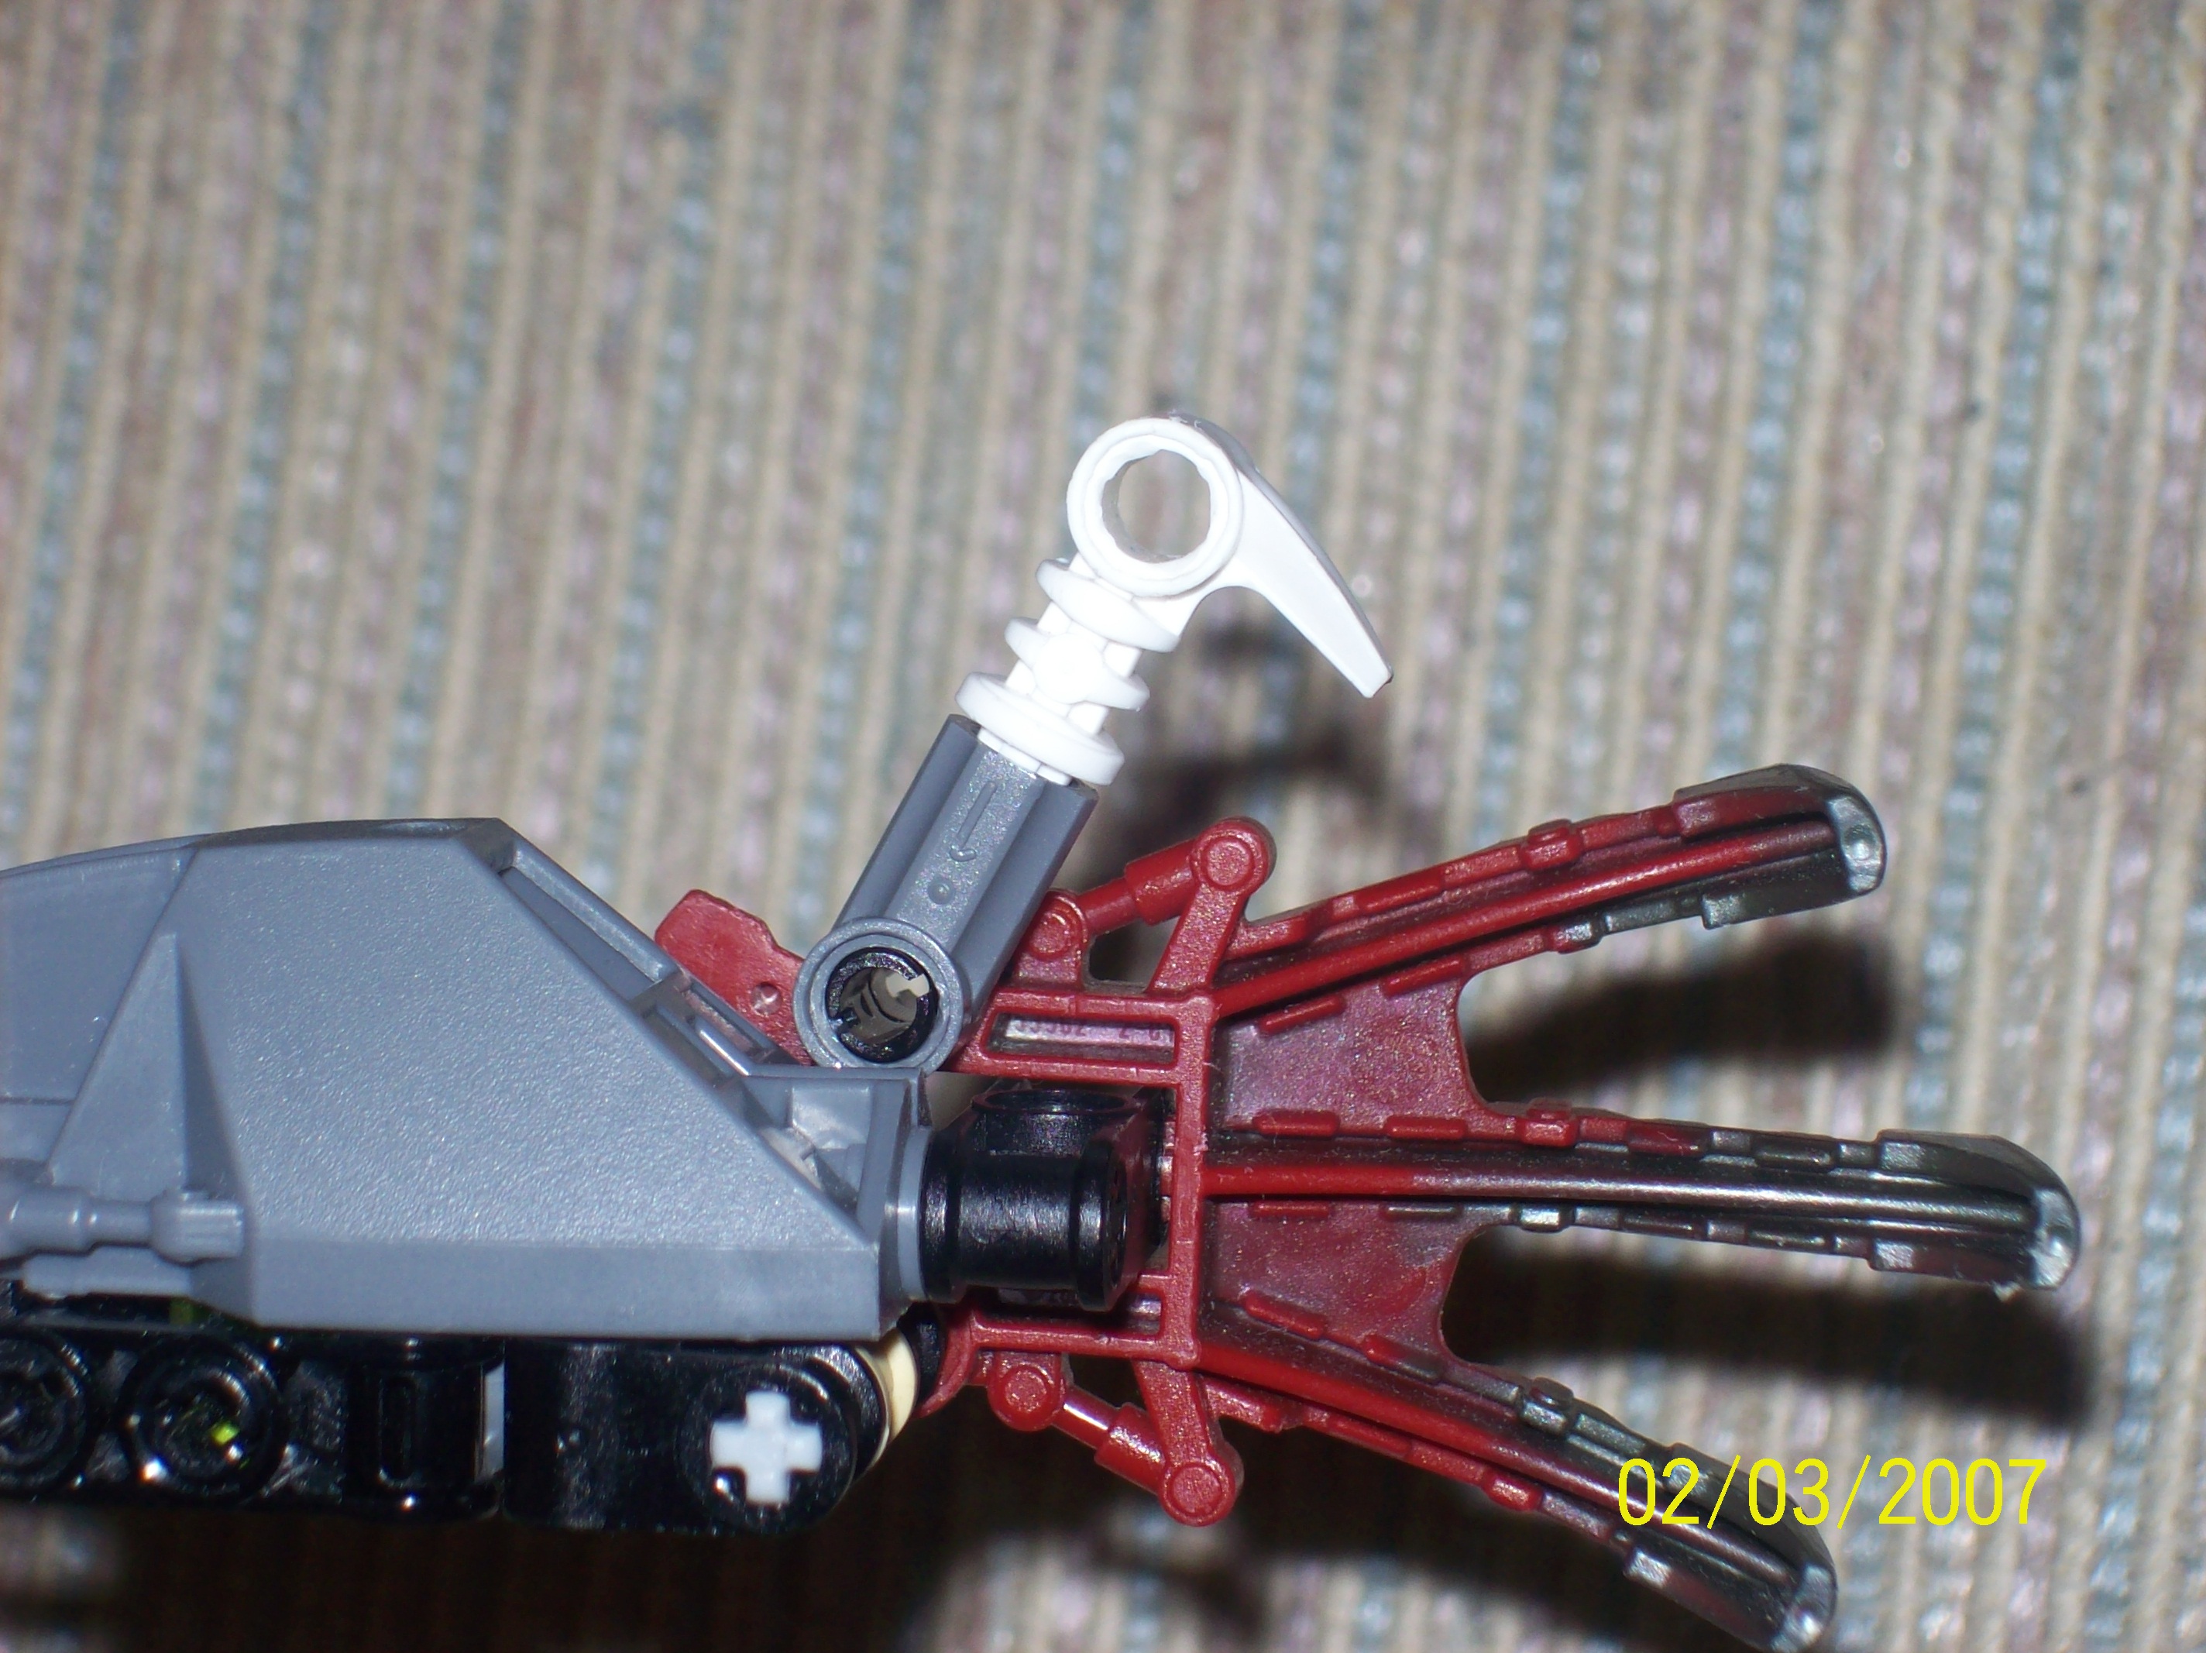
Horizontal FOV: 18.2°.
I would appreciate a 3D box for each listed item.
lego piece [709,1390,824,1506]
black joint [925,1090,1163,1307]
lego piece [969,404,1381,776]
[{"bbox_3d":[-0.013,0.026,0.303,0.005,0.005,0.016,2,5,8],"label":"lego piece"},{"bbox_3d":[-0.002,0.016,0.300,0.008,0.008,0.024,2,5,8],"label":"black joint"},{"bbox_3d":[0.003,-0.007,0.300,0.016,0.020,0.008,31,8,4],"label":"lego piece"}]

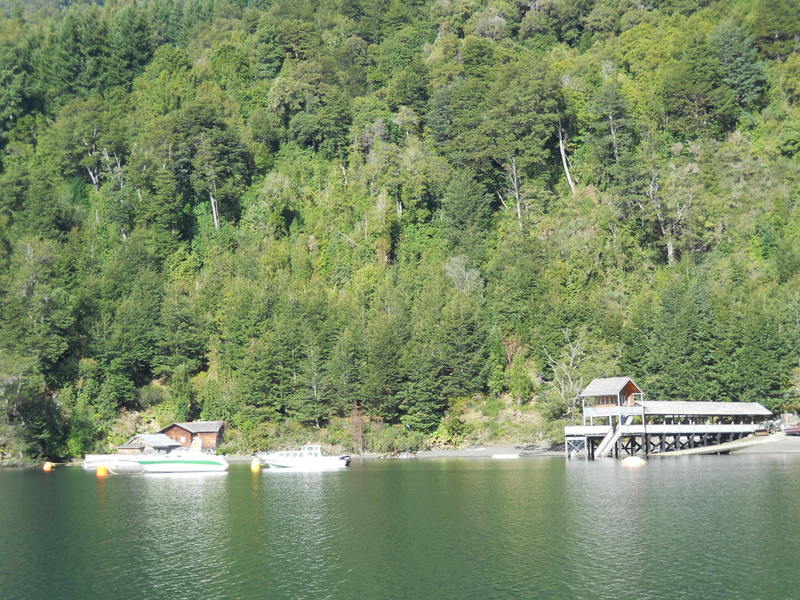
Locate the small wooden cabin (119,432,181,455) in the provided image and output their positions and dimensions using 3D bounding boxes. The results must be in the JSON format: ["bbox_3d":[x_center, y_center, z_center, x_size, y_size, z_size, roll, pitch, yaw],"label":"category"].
[{"bbox_3d":[-31.865,18.325,180.000,6.200,3.000,5.500,3,-7,-35],"label":"small wooden cabin"}]

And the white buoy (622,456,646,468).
[{"bbox_3d":[19.951,13.789,120.000,1.950,0.950,1.950,-1,-6,0],"label":"white buoy"}]

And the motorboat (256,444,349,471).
[{"bbox_3d":[-8.907,14.624,131.000,8.300,2.350,2.800,0,-6,-7],"label":"motorboat"}]

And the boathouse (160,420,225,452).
[{"bbox_3d":[-28.323,18.481,192.000,8.400,4.100,6.200,-1,-6,-3],"label":"boathouse"}]

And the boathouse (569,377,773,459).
[{"bbox_3d":[32.836,14.269,171.000,27.000,9.400,6.800,3,-7,-31],"label":"boathouse"}]

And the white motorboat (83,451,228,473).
[{"bbox_3d":[-21.406,14.188,124.000,12.400,2.050,3.200,-1,-6,-3],"label":"white motorboat"}]

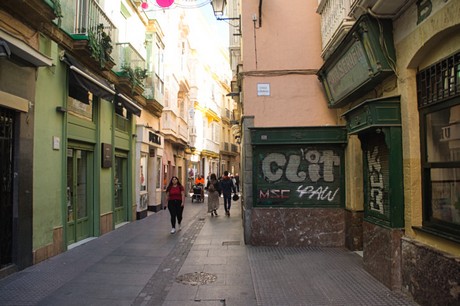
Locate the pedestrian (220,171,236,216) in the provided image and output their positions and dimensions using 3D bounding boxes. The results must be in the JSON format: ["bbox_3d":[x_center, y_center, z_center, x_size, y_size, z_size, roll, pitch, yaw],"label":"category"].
[{"bbox_3d":[-0.054,1.598,13.546,0.580,1.740,0.420,-1,-3,1],"label":"pedestrian"}]

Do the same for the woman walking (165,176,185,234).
[{"bbox_3d":[-1.592,1.488,9.964,0.550,1.590,0.450,0,-3,0],"label":"woman walking"}]

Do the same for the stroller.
[{"bbox_3d":[-1.837,2.306,19.767,0.620,1.040,0.850,-1,-3,9],"label":"stroller"}]

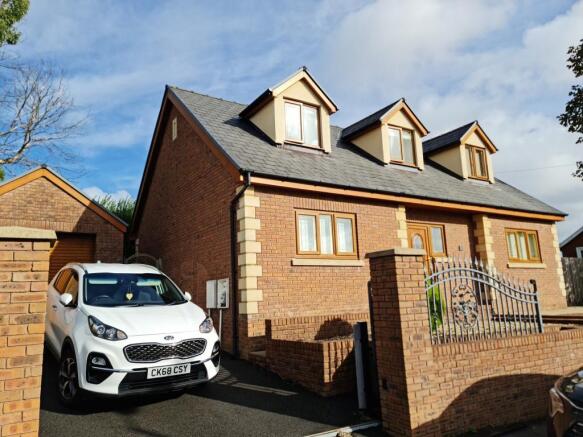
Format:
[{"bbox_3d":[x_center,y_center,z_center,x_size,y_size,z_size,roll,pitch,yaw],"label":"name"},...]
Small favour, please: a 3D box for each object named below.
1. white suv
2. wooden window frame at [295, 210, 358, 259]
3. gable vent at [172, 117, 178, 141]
[{"bbox_3d":[-2.784,1.619,6.843,1.930,1.650,4.480,7,-8,-36],"label":"white suv"},{"bbox_3d":[0.808,0.382,9.214,1.680,1.040,0.100,4,-13,-33],"label":"wooden window frame"},{"bbox_3d":[-3.329,-2.558,12.073,0.060,0.580,0.430,4,-12,-34],"label":"gable vent"}]

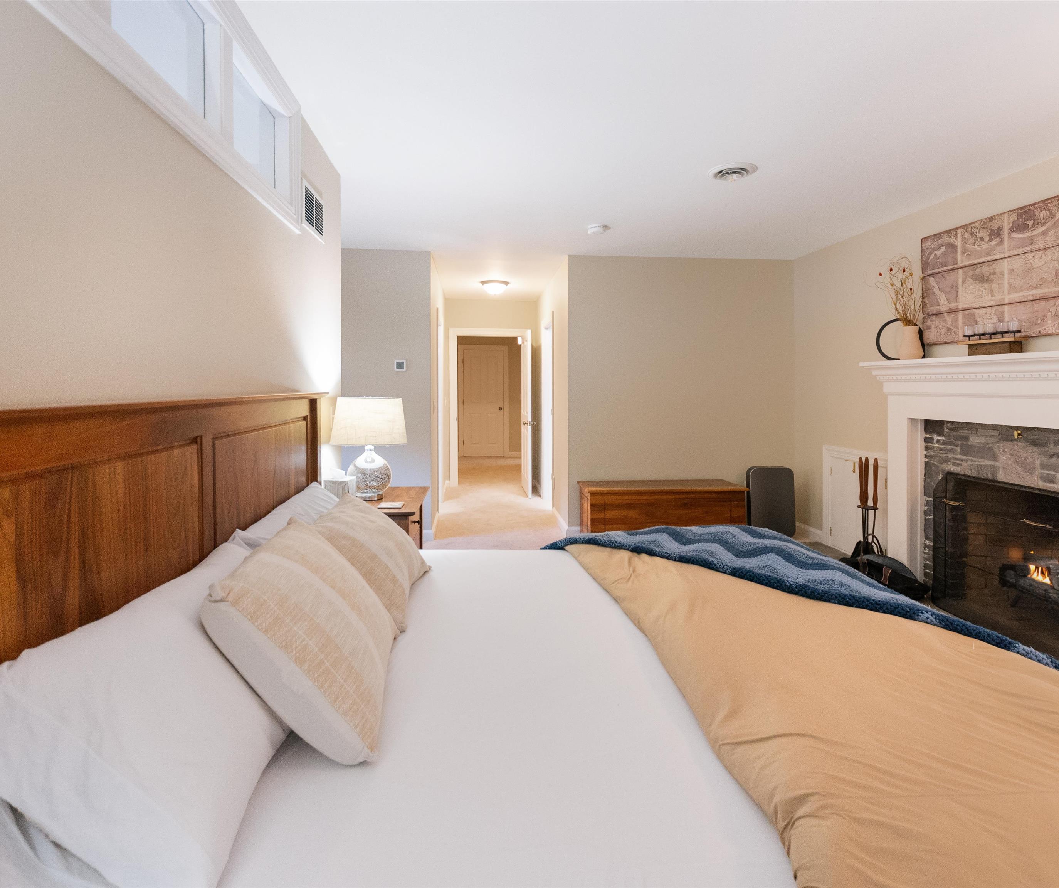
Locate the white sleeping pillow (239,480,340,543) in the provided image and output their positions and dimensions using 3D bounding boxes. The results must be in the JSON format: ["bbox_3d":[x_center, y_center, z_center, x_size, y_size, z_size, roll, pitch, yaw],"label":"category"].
[{"bbox_3d":[-0.703,0.343,1.880,0.180,0.460,0.840,-43,7,-1],"label":"white sleeping pillow"}]

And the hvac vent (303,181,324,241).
[{"bbox_3d":[-1.003,-1.078,2.555,0.020,0.203,0.355,0,4,-5],"label":"hvac vent"}]

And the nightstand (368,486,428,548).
[{"bbox_3d":[-0.779,0.660,2.770,0.460,0.775,0.580,0,4,-5],"label":"nightstand"}]

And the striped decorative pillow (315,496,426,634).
[{"bbox_3d":[-0.533,0.369,1.850,0.460,0.170,0.510,44,-1,-7],"label":"striped decorative pillow"}]

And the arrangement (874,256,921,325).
[{"bbox_3d":[2.437,-1.010,3.620,0.240,0.470,0.260,0,4,-5],"label":"arrangement"}]

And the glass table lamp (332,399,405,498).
[{"bbox_3d":[-0.828,0.021,2.810,0.385,0.525,0.385,0,4,-5],"label":"glass table lamp"}]

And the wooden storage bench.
[{"bbox_3d":[1.131,0.604,4.730,1.340,0.500,0.420,0,4,-5],"label":"wooden storage bench"}]

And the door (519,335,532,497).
[{"bbox_3d":[-0.043,-0.396,6.890,0.045,2.000,0.800,0,4,-5],"label":"door"}]

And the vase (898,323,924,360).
[{"bbox_3d":[2.511,-0.671,3.590,0.140,0.235,0.140,0,4,-5],"label":"vase"}]

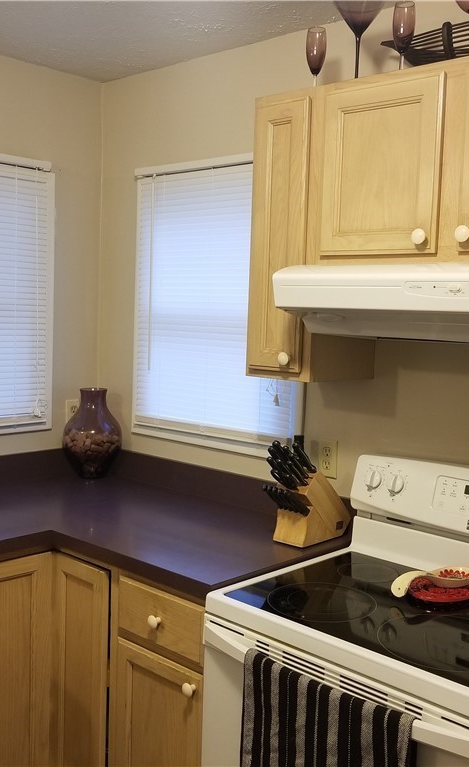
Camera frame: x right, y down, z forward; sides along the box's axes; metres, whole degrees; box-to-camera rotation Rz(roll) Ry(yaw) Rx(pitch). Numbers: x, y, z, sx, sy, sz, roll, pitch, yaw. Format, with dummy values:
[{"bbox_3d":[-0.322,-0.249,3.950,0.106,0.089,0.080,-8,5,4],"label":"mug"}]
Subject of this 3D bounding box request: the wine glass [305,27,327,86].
[{"bbox_3d":[0.224,-0.874,2.135,0.058,0.210,0.058,2,5,0],"label":"wine glass"}]

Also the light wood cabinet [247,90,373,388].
[{"bbox_3d":[0.225,-0.399,2.183,0.228,0.764,0.330,7,7,43],"label":"light wood cabinet"}]

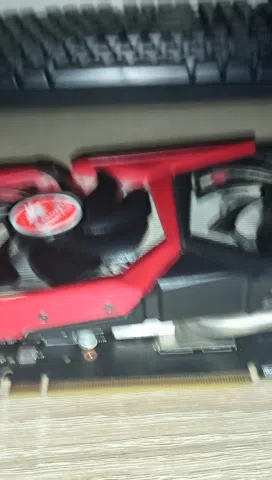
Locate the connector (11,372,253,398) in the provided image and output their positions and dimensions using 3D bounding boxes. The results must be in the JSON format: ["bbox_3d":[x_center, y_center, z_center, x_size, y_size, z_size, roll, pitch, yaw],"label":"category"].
[{"bbox_3d":[-0.002,0.052,0.179,0.085,0.002,0.005,-3,41,-1],"label":"connector"}]

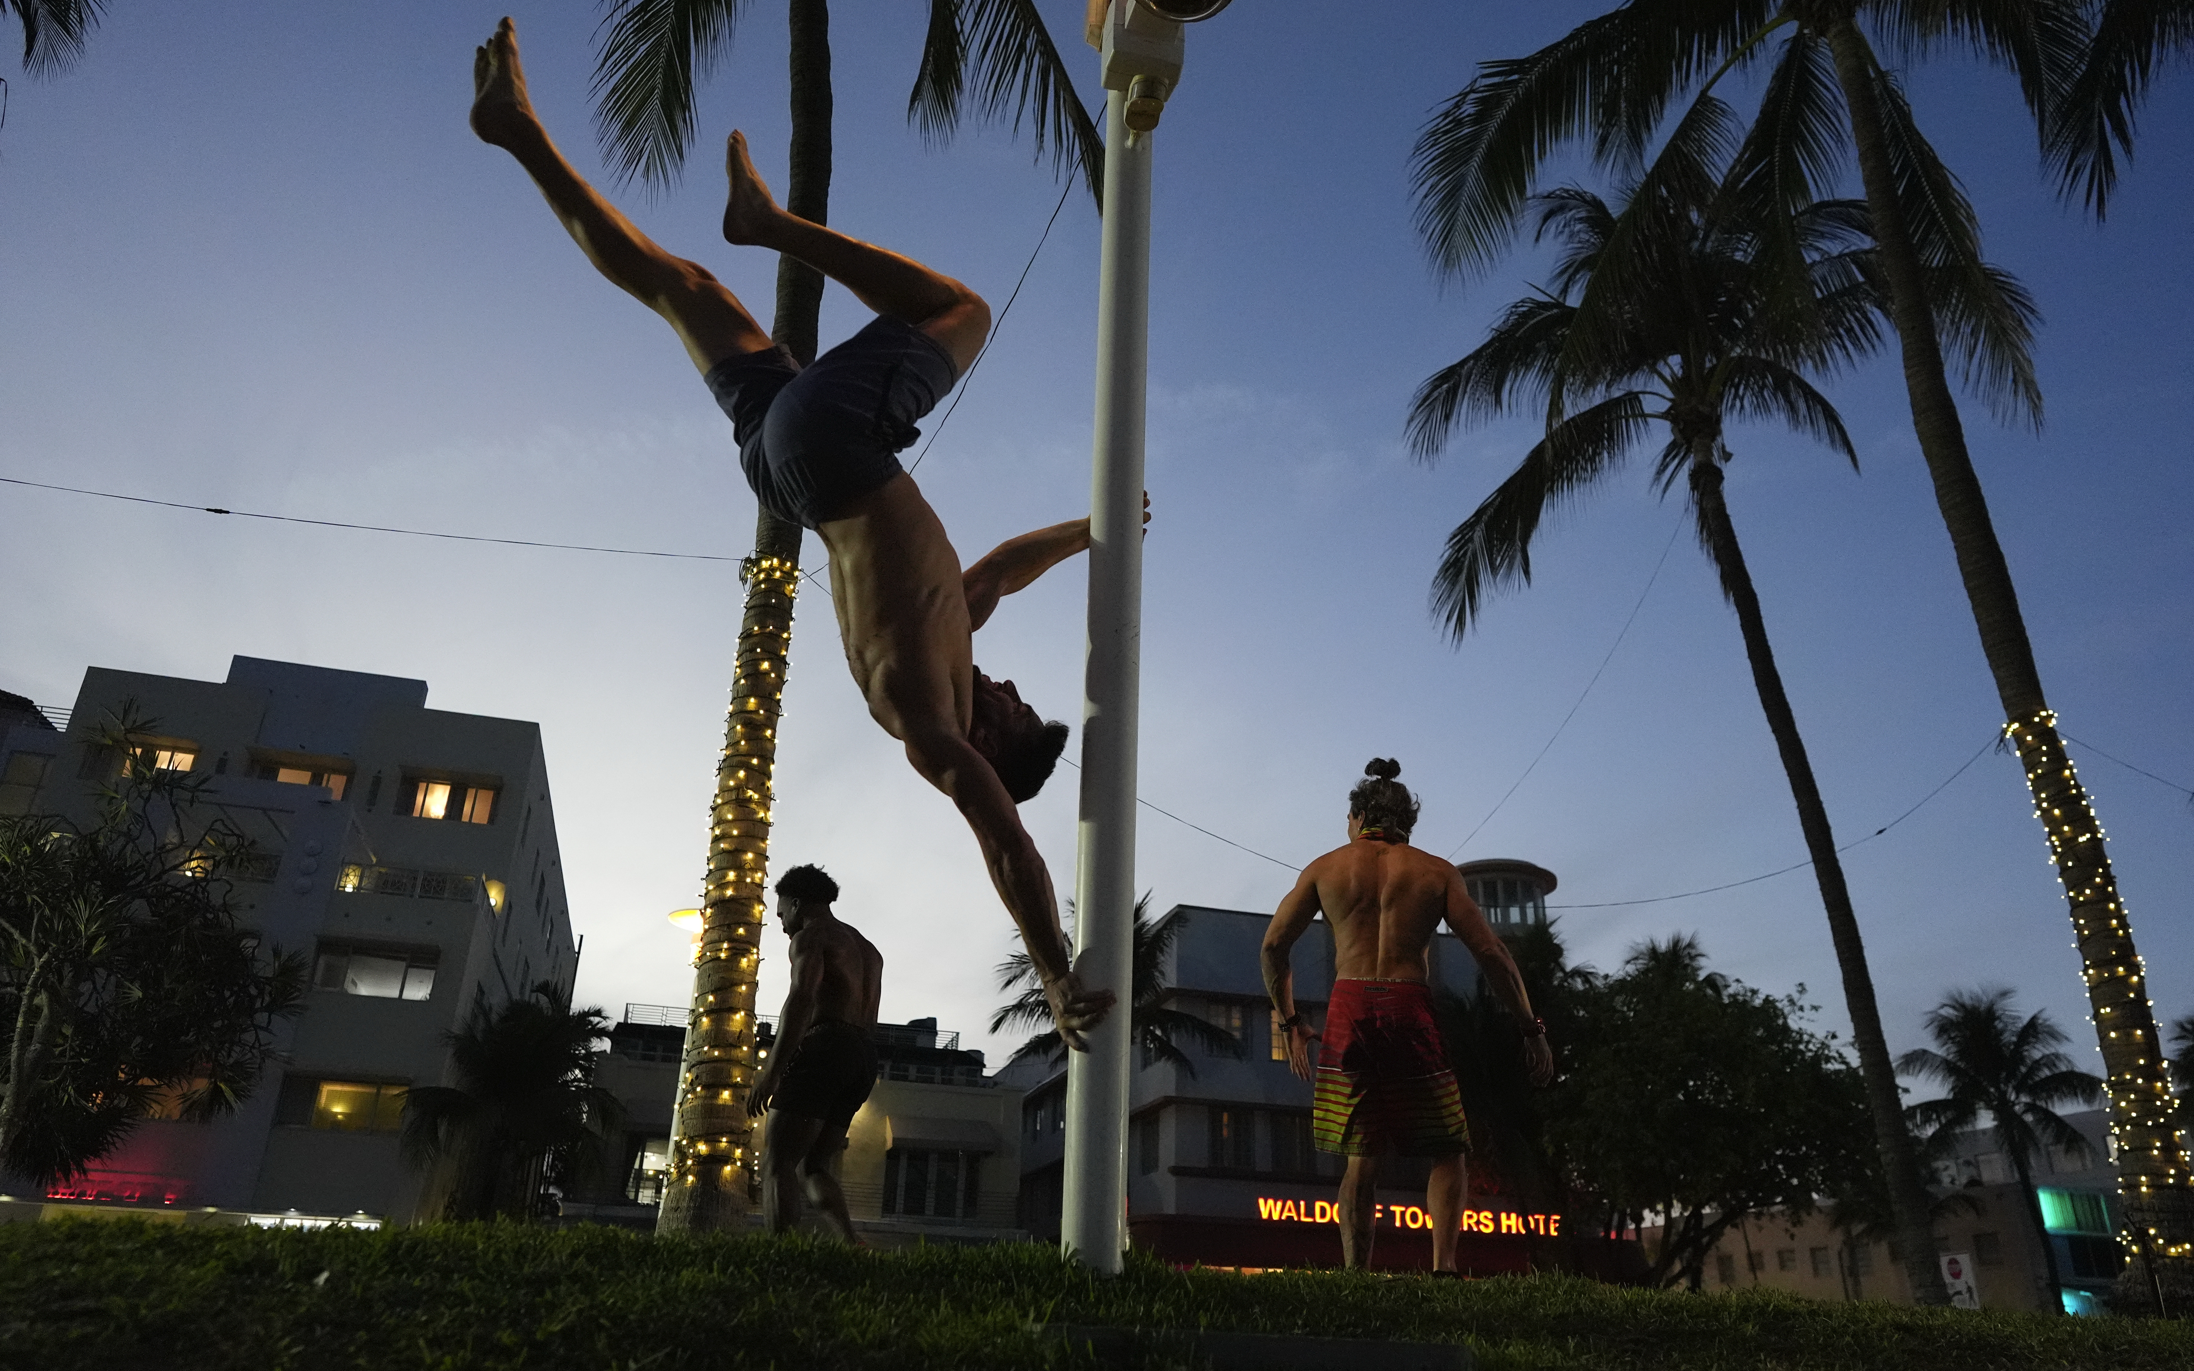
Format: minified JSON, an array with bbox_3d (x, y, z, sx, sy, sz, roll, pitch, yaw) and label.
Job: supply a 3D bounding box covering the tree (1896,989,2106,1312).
[{"bbox_3d":[20.575,10.826,32.994,4.400,7.900,4.400,-11,-25,29],"label":"tree"}]

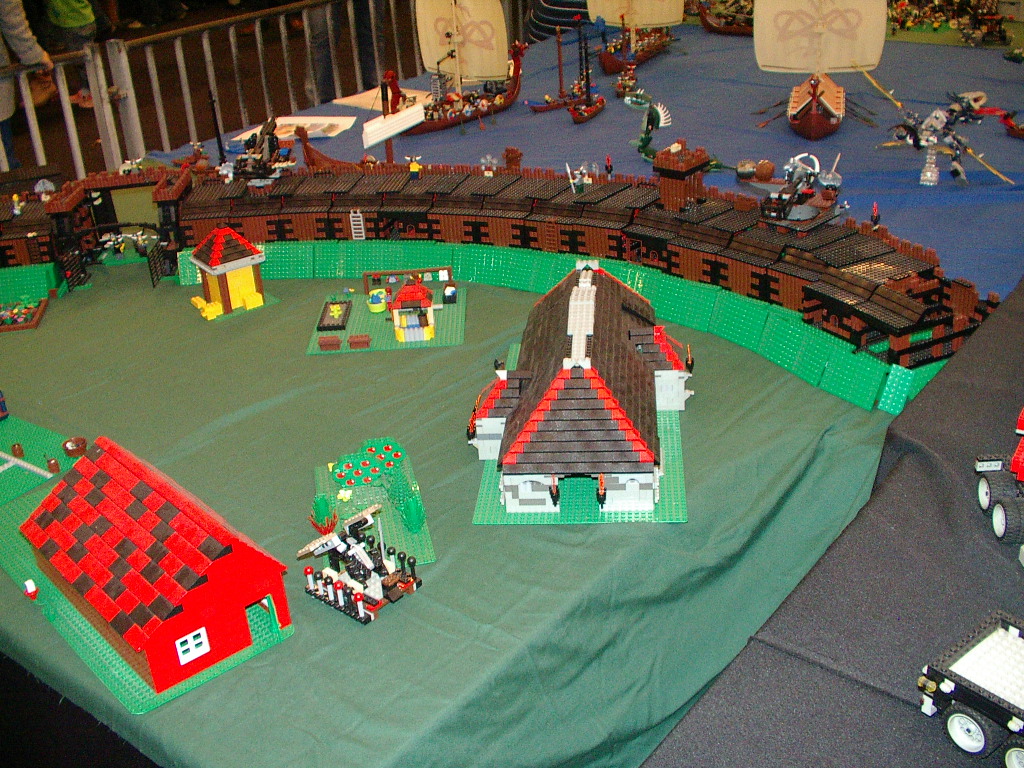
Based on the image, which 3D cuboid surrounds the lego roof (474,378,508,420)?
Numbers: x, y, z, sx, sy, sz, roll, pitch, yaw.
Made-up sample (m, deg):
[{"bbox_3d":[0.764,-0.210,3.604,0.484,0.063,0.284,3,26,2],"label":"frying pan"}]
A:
[{"bbox_3d":[-0.019,0.011,1.466,0.048,0.039,0.080,-1,27,6],"label":"lego roof"}]

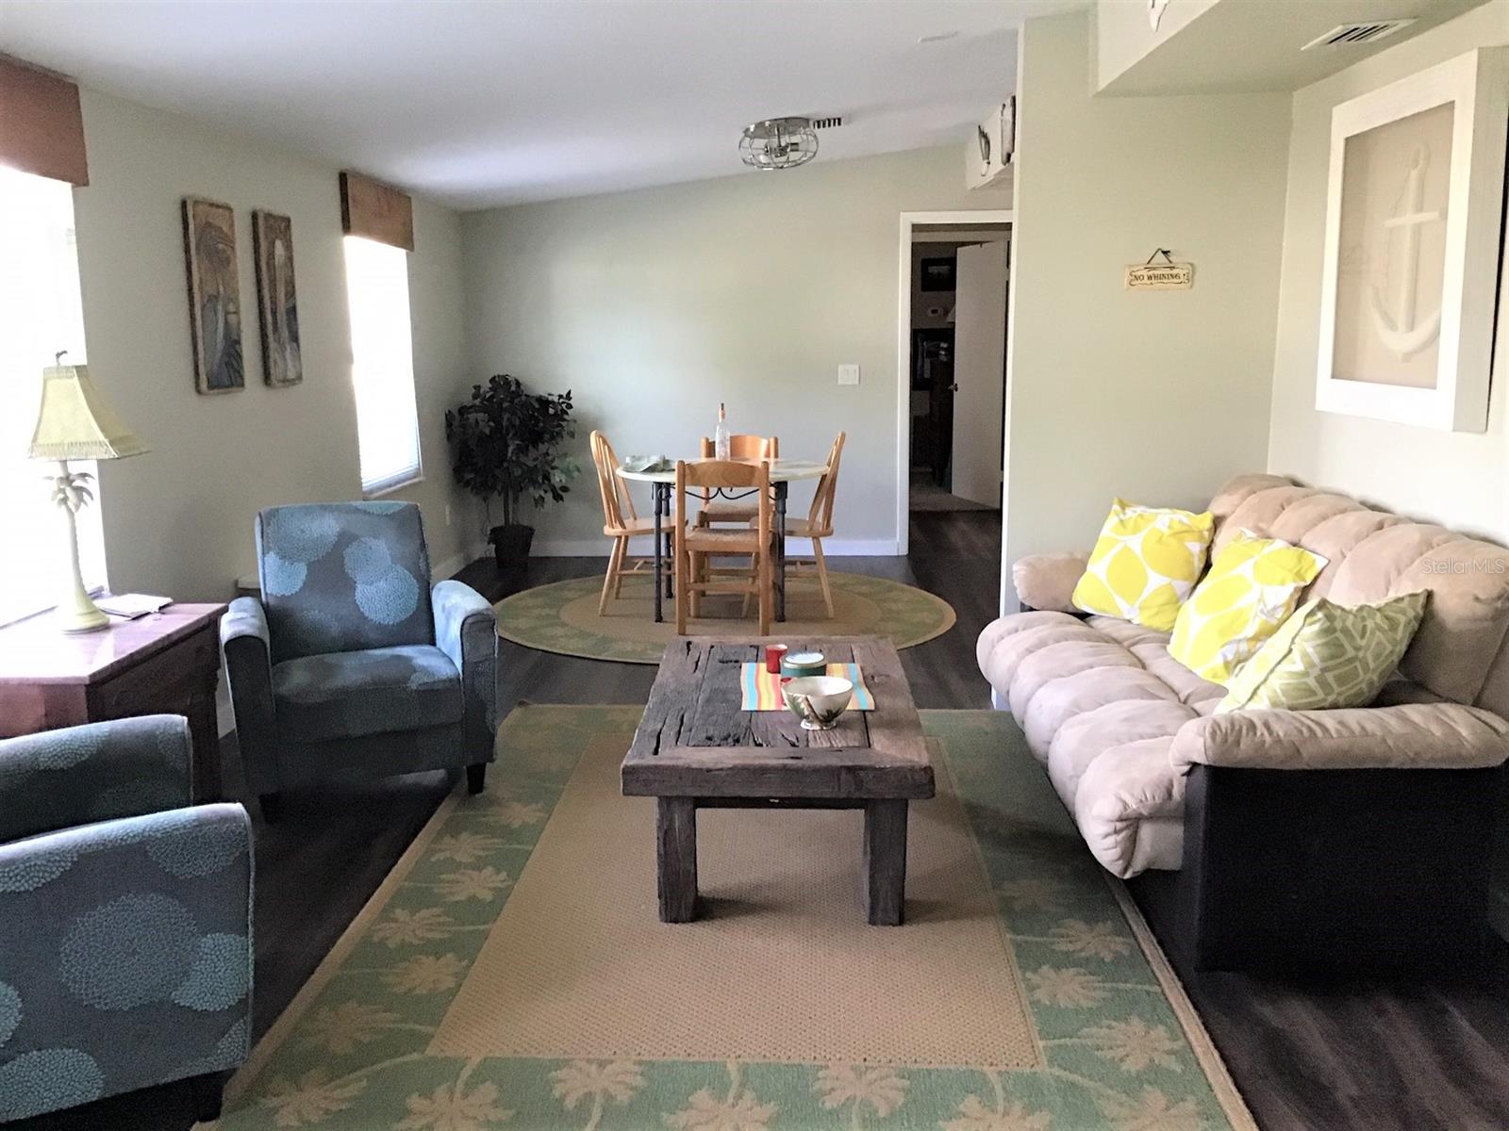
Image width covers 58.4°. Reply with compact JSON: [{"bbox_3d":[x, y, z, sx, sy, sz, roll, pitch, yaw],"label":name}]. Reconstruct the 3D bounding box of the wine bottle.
[{"bbox_3d":[-0.160,-0.662,6.861,0.074,0.320,0.074,0,10,2],"label":"wine bottle"}]

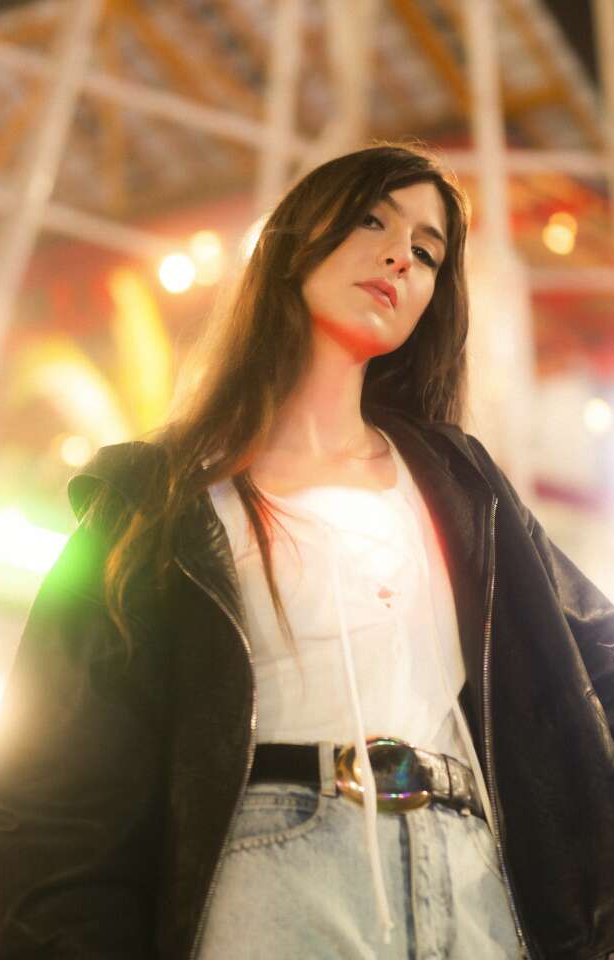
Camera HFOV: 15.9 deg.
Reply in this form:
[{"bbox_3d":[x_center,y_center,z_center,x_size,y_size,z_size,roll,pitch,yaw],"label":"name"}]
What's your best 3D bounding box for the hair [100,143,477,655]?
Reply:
[{"bbox_3d":[-0.025,-0.083,2.090,0.345,0.480,0.260,2,-13,-23],"label":"hair"}]

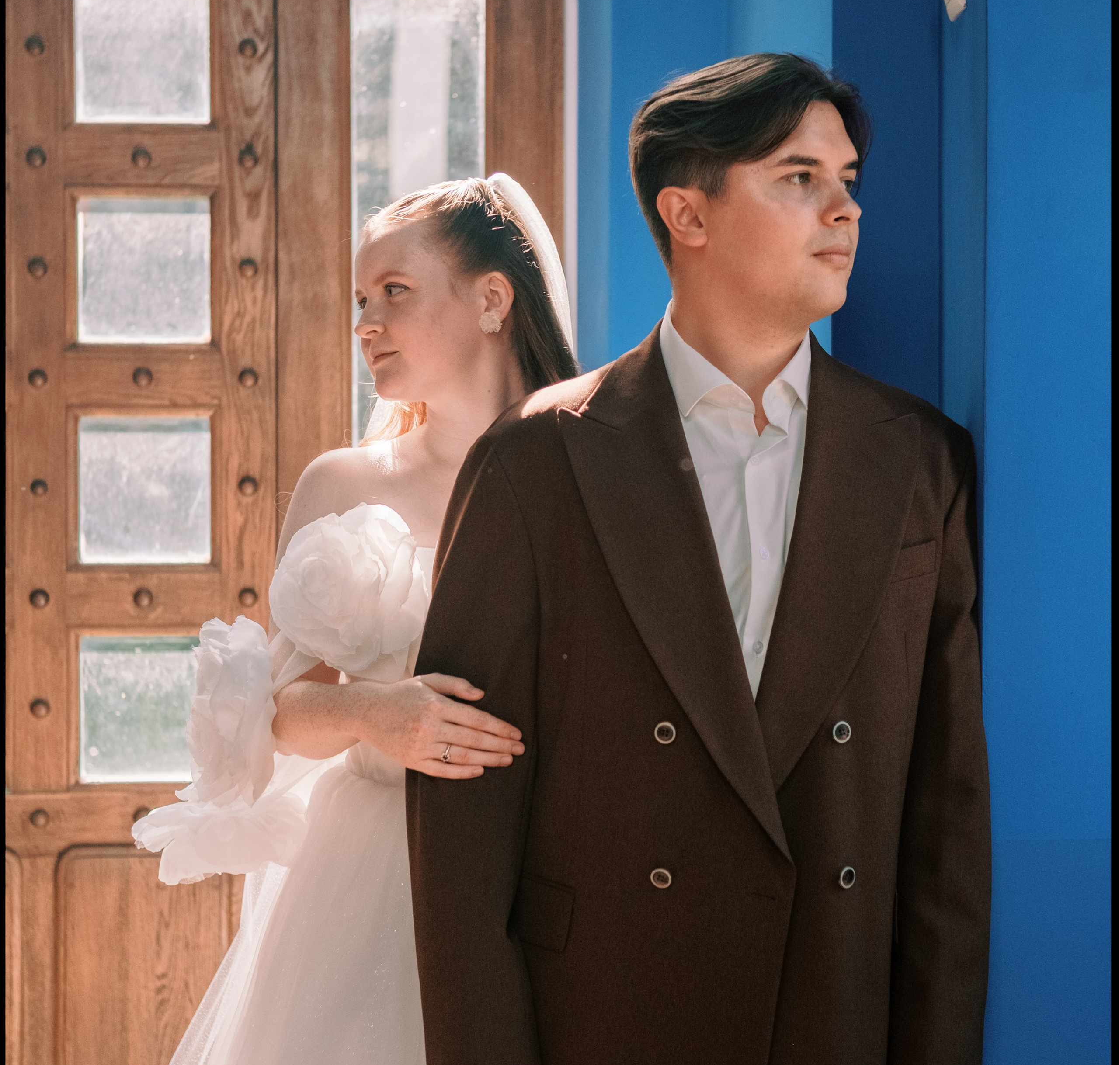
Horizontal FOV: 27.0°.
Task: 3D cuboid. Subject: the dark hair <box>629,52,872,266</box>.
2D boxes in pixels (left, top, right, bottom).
[{"bbox_3d":[0.172,-0.339,2.120,0.220,0.195,0.180,1,3,30],"label":"dark hair"}]

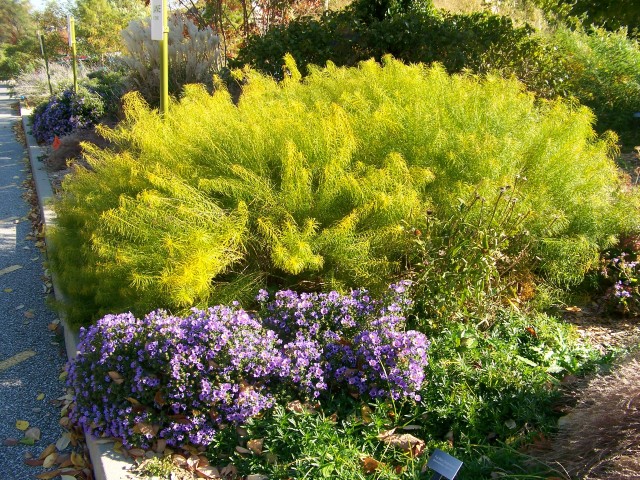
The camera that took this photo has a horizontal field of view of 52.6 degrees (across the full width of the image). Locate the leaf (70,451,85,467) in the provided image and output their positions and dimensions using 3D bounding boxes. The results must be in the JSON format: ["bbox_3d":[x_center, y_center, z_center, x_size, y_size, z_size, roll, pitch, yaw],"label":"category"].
[{"bbox_3d":[-0.967,0.872,2.579,0.047,0.020,0.070,-10,18,-33],"label":"leaf"}]

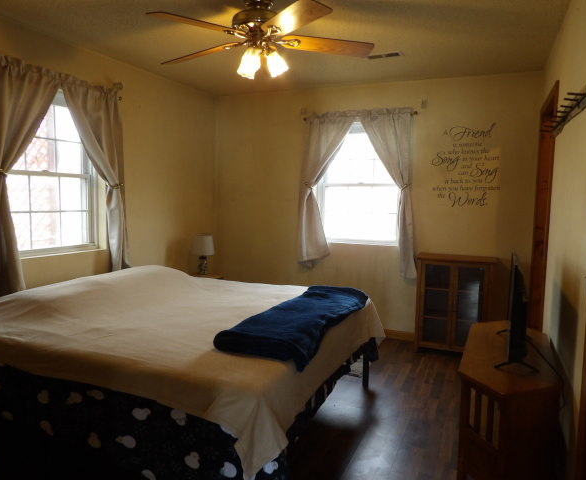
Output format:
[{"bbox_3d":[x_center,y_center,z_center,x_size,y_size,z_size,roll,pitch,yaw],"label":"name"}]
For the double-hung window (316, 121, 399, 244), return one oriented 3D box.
[{"bbox_3d":[0.636,-0.553,4.382,0.860,1.190,0.090,3,5,24],"label":"double-hung window"}]

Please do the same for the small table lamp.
[{"bbox_3d":[-0.900,0.144,4.460,0.232,0.410,0.232,1,5,0],"label":"small table lamp"}]

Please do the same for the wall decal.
[{"bbox_3d":[1.526,-0.653,3.940,0.610,0.740,0.010,3,5,24],"label":"wall decal"}]

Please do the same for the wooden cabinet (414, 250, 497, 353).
[{"bbox_3d":[1.421,0.576,3.893,0.644,0.866,0.285,3,5,24],"label":"wooden cabinet"}]

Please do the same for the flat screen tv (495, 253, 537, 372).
[{"bbox_3d":[1.176,0.341,2.342,0.180,0.490,0.720,3,6,26],"label":"flat screen tv"}]

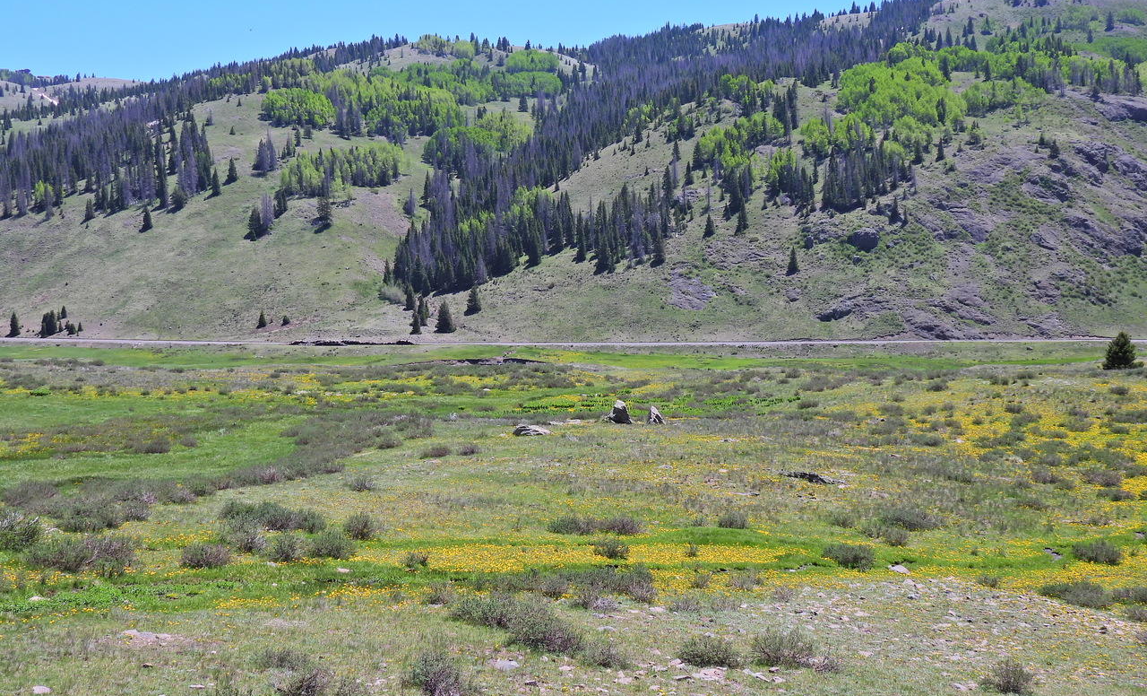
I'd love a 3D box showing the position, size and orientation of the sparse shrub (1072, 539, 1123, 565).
[{"bbox_3d":[9.786,3.809,26.620,0.938,0.477,0.825,0,1,0],"label":"sparse shrub"}]

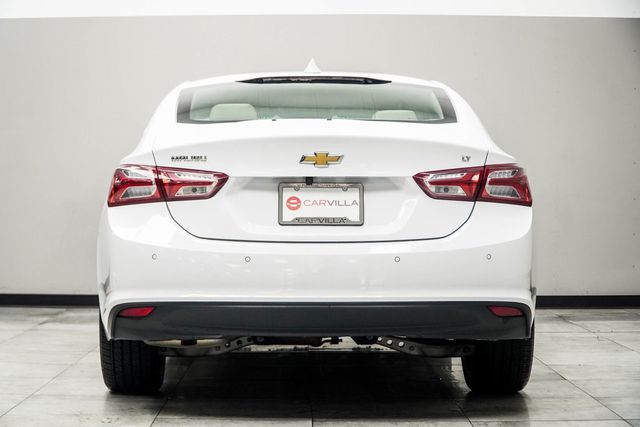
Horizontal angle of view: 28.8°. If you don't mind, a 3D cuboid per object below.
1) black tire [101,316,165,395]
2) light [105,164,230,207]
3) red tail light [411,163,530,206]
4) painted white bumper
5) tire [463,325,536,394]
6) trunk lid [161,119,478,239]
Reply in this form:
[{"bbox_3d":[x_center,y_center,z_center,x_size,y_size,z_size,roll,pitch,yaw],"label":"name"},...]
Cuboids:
[{"bbox_3d":[-0.813,0.468,5.538,0.238,0.675,0.676,0,1,-1],"label":"black tire"},{"bbox_3d":[-0.579,-0.110,4.704,0.490,0.165,0.360,0,1,-1],"label":"light"},{"bbox_3d":[0.581,-0.110,4.731,0.490,0.165,0.360,0,1,-1],"label":"red tail light"},{"bbox_3d":[-0.001,0.234,4.798,1.820,0.555,0.710,0,1,-1],"label":"painted white bumper"},{"bbox_3d":[0.777,0.468,5.574,0.238,0.675,0.676,0,1,-1],"label":"tire"},{"bbox_3d":[0.001,-0.122,4.718,1.270,0.450,0.500,0,1,-1],"label":"trunk lid"}]

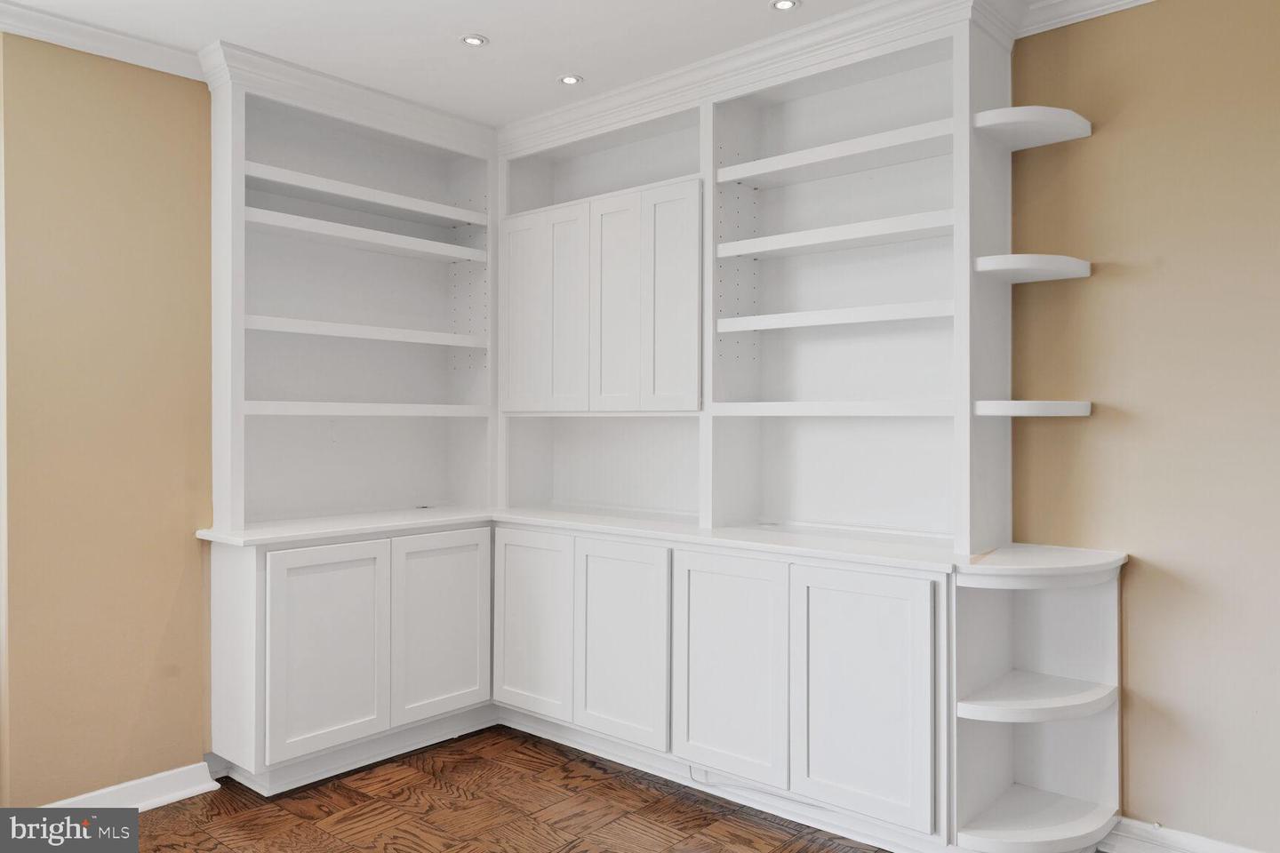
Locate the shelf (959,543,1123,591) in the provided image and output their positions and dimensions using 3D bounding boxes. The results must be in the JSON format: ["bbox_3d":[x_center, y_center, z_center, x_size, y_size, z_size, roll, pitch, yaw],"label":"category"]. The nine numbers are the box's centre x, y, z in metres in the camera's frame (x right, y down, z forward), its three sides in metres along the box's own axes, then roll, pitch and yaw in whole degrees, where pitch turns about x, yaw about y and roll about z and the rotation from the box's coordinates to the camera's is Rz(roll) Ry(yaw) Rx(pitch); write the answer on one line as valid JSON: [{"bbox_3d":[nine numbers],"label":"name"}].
[{"bbox_3d":[1.093,0.390,2.411,0.309,0.067,0.514,0,0,41],"label":"shelf"}]

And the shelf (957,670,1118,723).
[{"bbox_3d":[1.097,0.755,2.440,0.288,0.039,0.445,0,0,41],"label":"shelf"}]

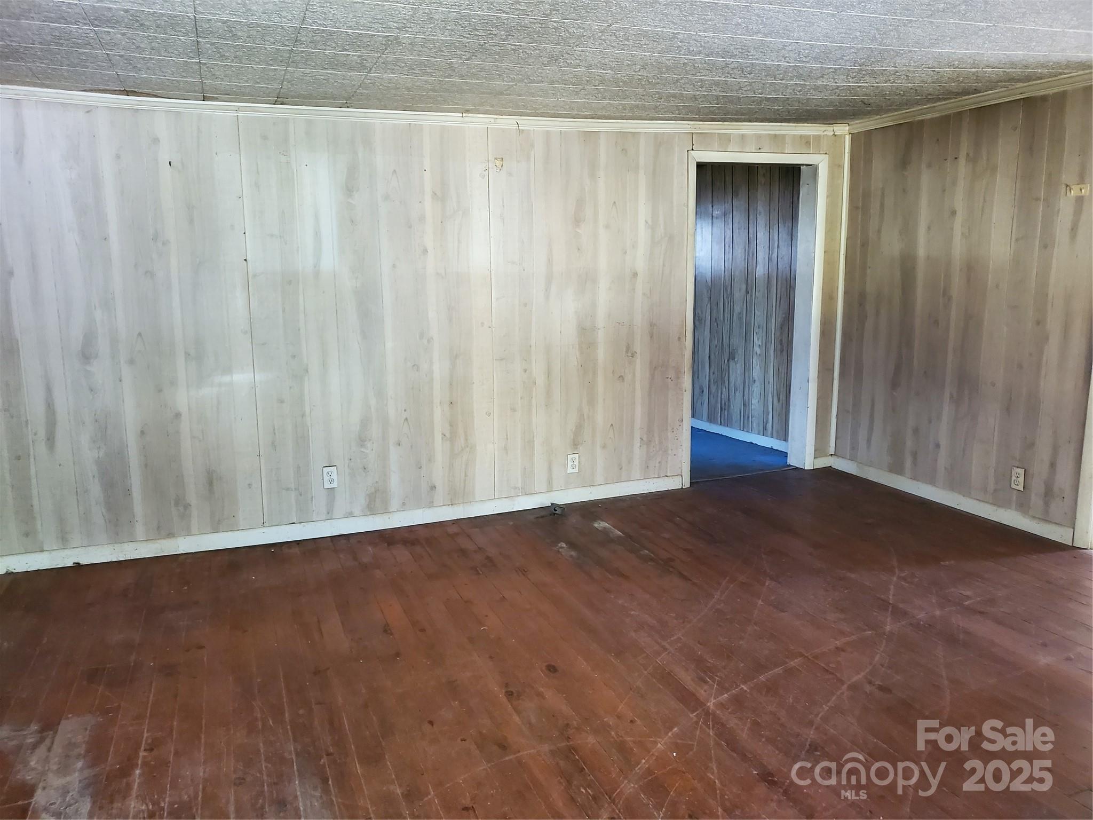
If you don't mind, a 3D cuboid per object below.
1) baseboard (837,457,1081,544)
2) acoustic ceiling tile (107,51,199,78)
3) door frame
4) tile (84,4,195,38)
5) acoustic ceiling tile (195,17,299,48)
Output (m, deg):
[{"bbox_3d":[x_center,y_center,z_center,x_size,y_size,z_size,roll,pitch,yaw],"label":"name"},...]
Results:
[{"bbox_3d":[2.193,0.468,4.632,0.016,0.085,1.667,-5,11,-21],"label":"baseboard"},{"bbox_3d":[-1.470,-1.300,3.097,0.305,0.015,0.305,-5,11,-21],"label":"acoustic ceiling tile"},{"bbox_3d":[1.248,-0.552,5.071,0.956,1.969,0.170,-5,11,-21],"label":"door frame"},{"bbox_3d":[-1.250,-1.204,2.537,0.305,0.015,0.305,-5,11,-21],"label":"tile"},{"bbox_3d":[-0.965,-1.222,2.646,0.305,0.015,0.305,-5,11,-21],"label":"acoustic ceiling tile"}]

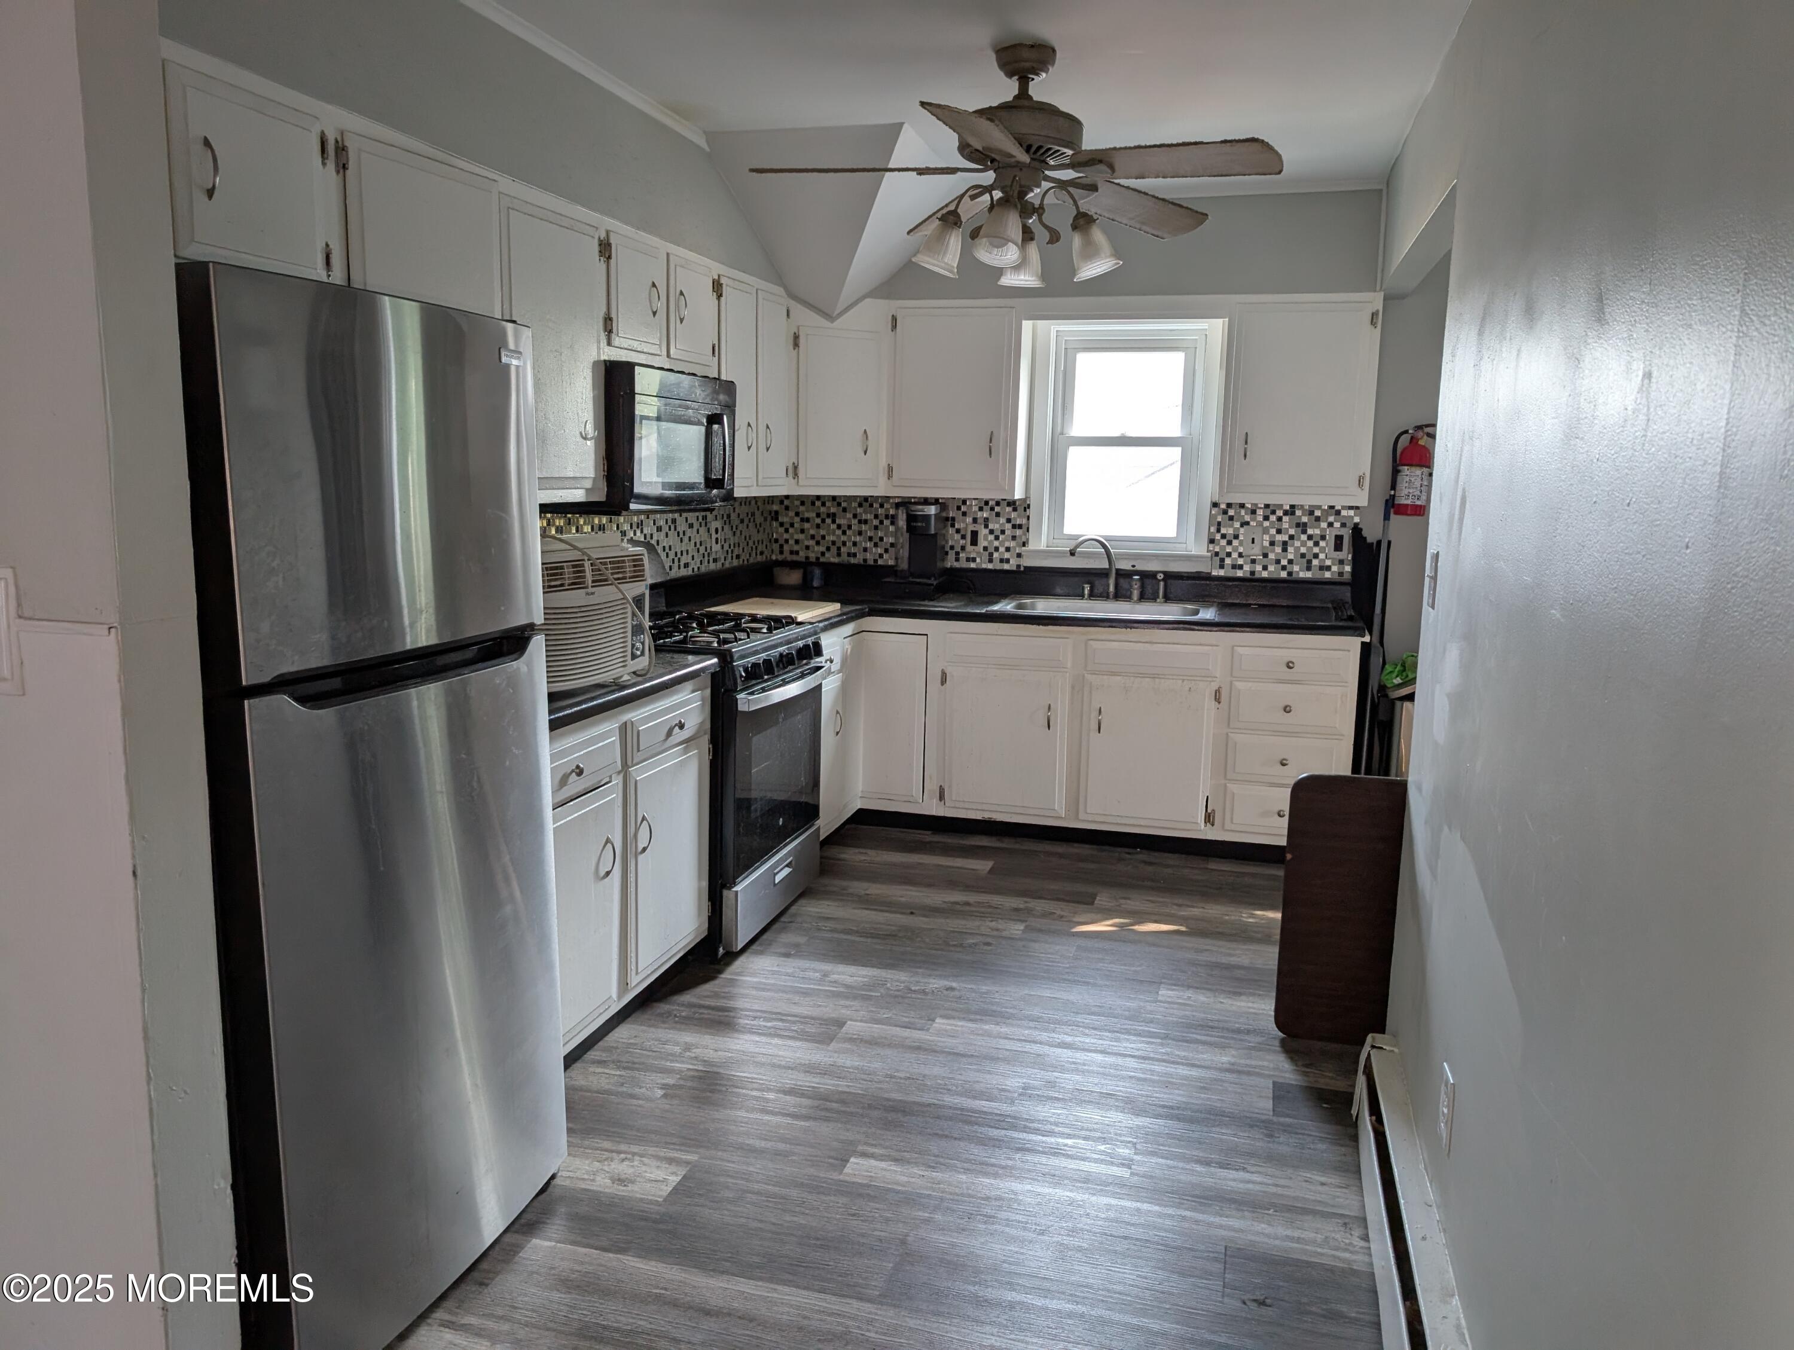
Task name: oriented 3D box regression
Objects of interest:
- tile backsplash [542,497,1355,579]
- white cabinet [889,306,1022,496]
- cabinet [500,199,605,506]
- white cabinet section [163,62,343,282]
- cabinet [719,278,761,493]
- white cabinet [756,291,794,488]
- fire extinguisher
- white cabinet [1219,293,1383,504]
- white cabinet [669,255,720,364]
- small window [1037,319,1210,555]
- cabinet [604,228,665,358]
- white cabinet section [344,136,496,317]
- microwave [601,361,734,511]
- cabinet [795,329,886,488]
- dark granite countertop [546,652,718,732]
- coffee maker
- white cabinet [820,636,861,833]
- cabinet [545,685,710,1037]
[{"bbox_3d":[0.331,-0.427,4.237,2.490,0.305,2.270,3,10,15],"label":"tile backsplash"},{"bbox_3d":[0.273,-1.132,5.201,0.539,0.765,0.325,3,10,15],"label":"white cabinet"},{"bbox_3d":[-1.032,-0.843,3.320,0.325,0.748,0.504,3,10,15],"label":"cabinet"},{"bbox_3d":[-1.321,-0.906,2.348,0.330,0.340,0.435,3,9,16],"label":"white cabinet section"},{"bbox_3d":[-0.705,-1.029,4.479,0.325,0.740,0.352,3,10,15],"label":"cabinet"},{"bbox_3d":[-0.611,-1.083,4.768,0.320,0.725,0.325,3,10,15],"label":"white cabinet"},{"bbox_3d":[2.005,-0.800,4.847,0.175,0.370,0.140,3,10,15],"label":"fire extinguisher"},{"bbox_3d":[1.560,-1.054,4.850,0.544,0.763,0.325,3,10,15],"label":"white cabinet"},{"bbox_3d":[-0.796,-1.175,4.067,0.320,0.320,0.400,3,10,15],"label":"white cabinet"},{"bbox_3d":[0.953,-0.971,5.215,0.735,0.975,0.100,3,10,15],"label":"small window"},{"bbox_3d":[-0.907,-1.115,3.720,0.325,0.345,0.386,3,10,15],"label":"cabinet"},{"bbox_3d":[-1.186,-0.981,2.813,0.330,0.345,0.540,3,9,16],"label":"white cabinet section"},{"bbox_3d":[-0.825,-0.745,3.939,0.412,0.406,0.757,3,10,15],"label":"microwave"},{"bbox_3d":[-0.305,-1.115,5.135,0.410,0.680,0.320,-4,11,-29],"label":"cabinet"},{"bbox_3d":[-0.944,0.030,3.172,0.645,0.042,1.020,3,10,15],"label":"dark granite countertop"},{"bbox_3d":[0.088,-0.530,5.330,0.220,0.400,0.270,3,10,15],"label":"coffee maker"},{"bbox_3d":[-0.518,0.190,4.822,0.620,0.780,0.580,3,10,15],"label":"white cabinet"},{"bbox_3d":[-0.964,0.441,3.238,0.620,0.785,0.990,3,10,15],"label":"cabinet"}]

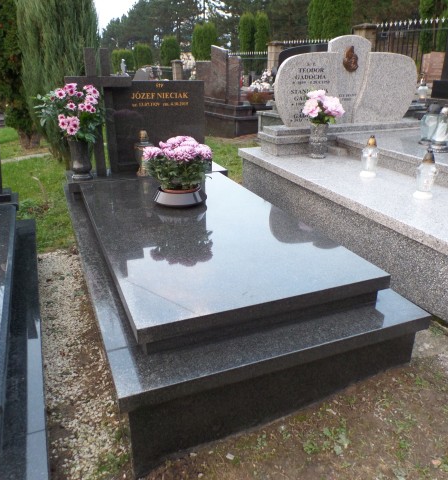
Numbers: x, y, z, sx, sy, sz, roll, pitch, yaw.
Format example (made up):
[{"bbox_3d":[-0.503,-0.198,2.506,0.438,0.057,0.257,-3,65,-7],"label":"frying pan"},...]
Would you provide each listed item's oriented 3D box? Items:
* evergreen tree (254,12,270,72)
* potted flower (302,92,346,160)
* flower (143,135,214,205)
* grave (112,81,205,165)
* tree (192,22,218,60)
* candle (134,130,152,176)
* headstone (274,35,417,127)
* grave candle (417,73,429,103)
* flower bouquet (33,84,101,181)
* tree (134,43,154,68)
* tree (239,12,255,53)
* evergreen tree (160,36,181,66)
[{"bbox_3d":[1.702,-8.314,18.463,0.710,2.769,0.710,1,23,0],"label":"evergreen tree"},{"bbox_3d":[0.607,-0.708,2.597,0.255,0.385,0.225,-8,25,-21],"label":"potted flower"},{"bbox_3d":[-0.241,-0.368,2.264,0.385,0.341,0.363,1,23,0],"label":"flower"},{"bbox_3d":[-0.436,-0.802,2.907,0.625,0.536,0.080,-8,25,-21],"label":"grave"},{"bbox_3d":[-0.638,-6.188,14.648,0.820,2.300,0.820,-8,25,-21],"label":"tree"},{"bbox_3d":[-0.543,-0.574,2.816,0.125,0.290,0.125,-8,25,-21],"label":"candle"},{"bbox_3d":[1.074,-1.392,3.710,1.474,0.726,0.110,-8,25,-21],"label":"headstone"},{"bbox_3d":[2.148,-1.646,4.567,0.115,0.272,0.115,-8,25,-21],"label":"grave candle"},{"bbox_3d":[-0.963,-0.663,2.625,0.420,0.580,0.380,-8,25,-21],"label":"flower bouquet"},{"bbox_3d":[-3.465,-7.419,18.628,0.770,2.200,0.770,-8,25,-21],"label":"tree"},{"bbox_3d":[1.052,-8.664,19.241,0.740,2.885,0.740,-8,25,-21],"label":"tree"},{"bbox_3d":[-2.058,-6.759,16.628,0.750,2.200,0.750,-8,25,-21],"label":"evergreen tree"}]

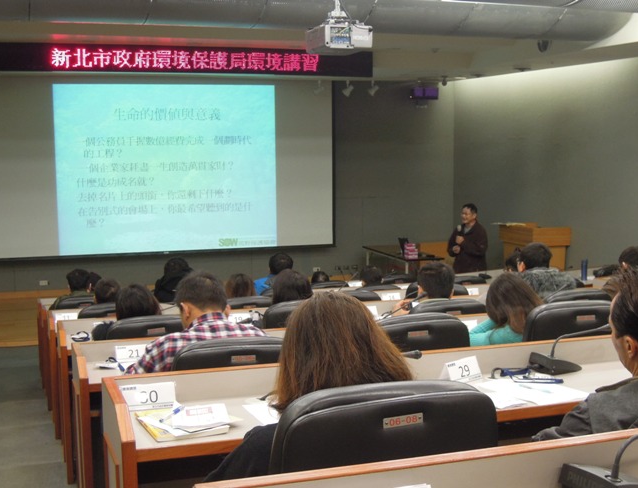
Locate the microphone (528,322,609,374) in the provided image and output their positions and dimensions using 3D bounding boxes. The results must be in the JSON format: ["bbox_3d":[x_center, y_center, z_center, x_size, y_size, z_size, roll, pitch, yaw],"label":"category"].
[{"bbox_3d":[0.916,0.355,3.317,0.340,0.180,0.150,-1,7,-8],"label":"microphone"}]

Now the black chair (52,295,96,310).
[{"bbox_3d":[-1.855,0.911,7.452,0.520,1.020,0.600,-3,7,-18],"label":"black chair"}]

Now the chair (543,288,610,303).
[{"bbox_3d":[1.440,0.742,5.637,0.580,1.020,0.620,-2,7,-16],"label":"chair"}]

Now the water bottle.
[{"bbox_3d":[2.717,0.266,9.600,0.066,0.218,0.066,-2,7,-16],"label":"water bottle"}]

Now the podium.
[{"bbox_3d":[3.244,0.299,14.186,0.620,1.230,1.030,-2,7,-16],"label":"podium"}]

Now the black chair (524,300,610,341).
[{"bbox_3d":[0.943,0.750,3.910,0.520,1.040,0.600,-3,7,-18],"label":"black chair"}]

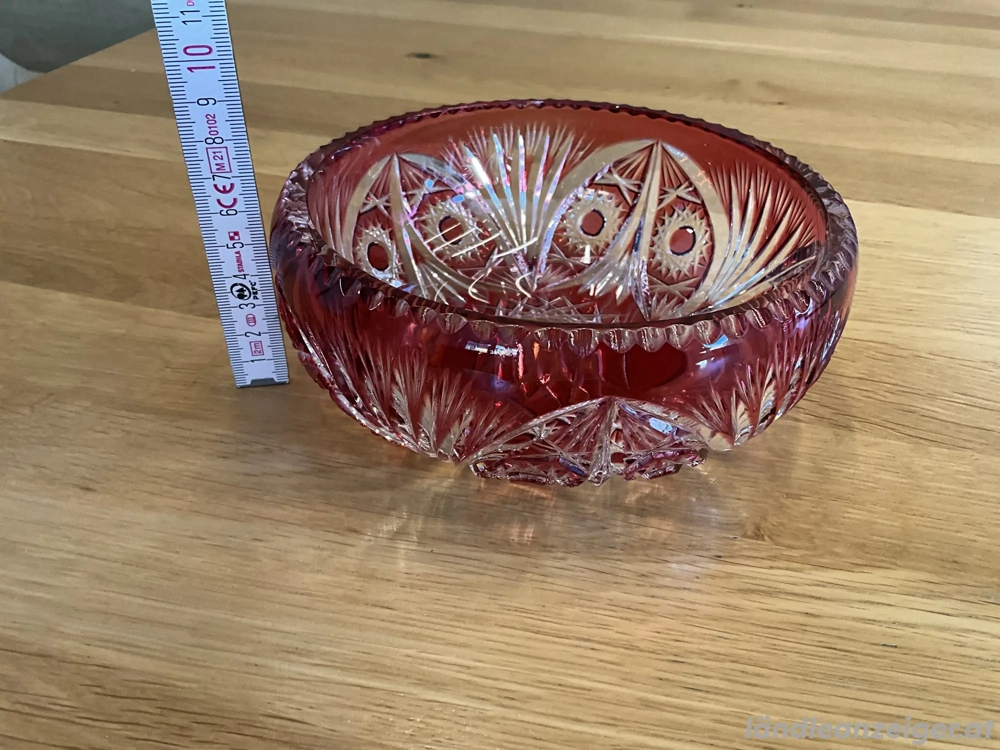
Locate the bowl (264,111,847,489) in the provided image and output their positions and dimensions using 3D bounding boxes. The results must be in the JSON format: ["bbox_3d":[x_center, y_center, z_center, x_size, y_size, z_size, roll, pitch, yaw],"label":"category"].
[{"bbox_3d":[0.017,-0.025,0.249,0.159,0.066,0.159,1,37,0],"label":"bowl"}]

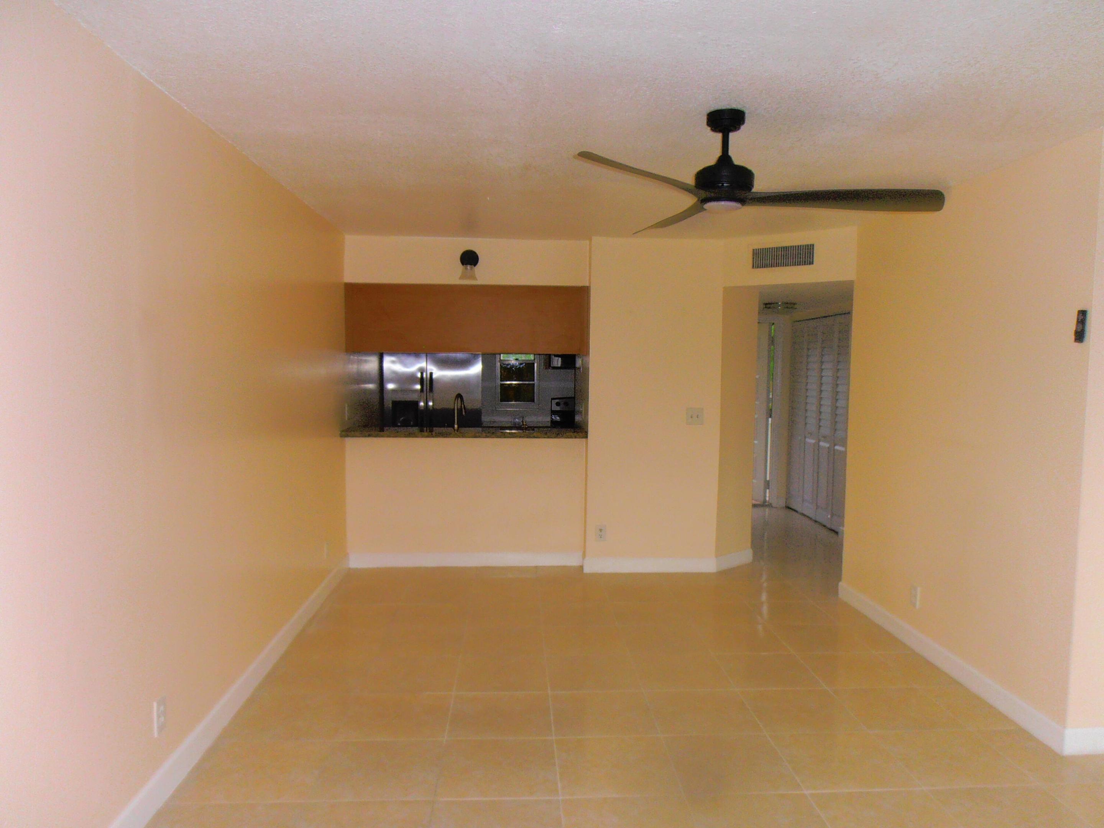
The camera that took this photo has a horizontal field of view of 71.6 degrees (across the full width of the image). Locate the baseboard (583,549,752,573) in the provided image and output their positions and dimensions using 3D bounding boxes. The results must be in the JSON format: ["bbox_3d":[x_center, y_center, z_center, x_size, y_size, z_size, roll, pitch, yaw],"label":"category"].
[{"bbox_3d":[0.908,1.114,5.826,1.361,0.110,0.307,0,4,-3],"label":"baseboard"}]

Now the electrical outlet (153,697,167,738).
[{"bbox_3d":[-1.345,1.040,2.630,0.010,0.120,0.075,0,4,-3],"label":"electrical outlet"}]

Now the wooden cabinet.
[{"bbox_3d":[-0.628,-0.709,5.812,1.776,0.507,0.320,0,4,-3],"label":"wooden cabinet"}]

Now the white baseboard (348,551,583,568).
[{"bbox_3d":[-0.639,1.099,5.780,1.757,0.112,0.015,0,4,-3],"label":"white baseboard"}]

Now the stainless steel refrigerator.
[{"bbox_3d":[-1.113,0.152,7.400,0.896,1.770,0.780,0,4,-3],"label":"stainless steel refrigerator"}]

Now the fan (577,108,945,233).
[{"bbox_3d":[0.644,-0.906,2.832,1.380,0.370,1.380,0,4,-3],"label":"fan"}]

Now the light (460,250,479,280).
[{"bbox_3d":[-0.601,-1.081,5.547,0.137,0.215,0.160,0,4,-3],"label":"light"}]

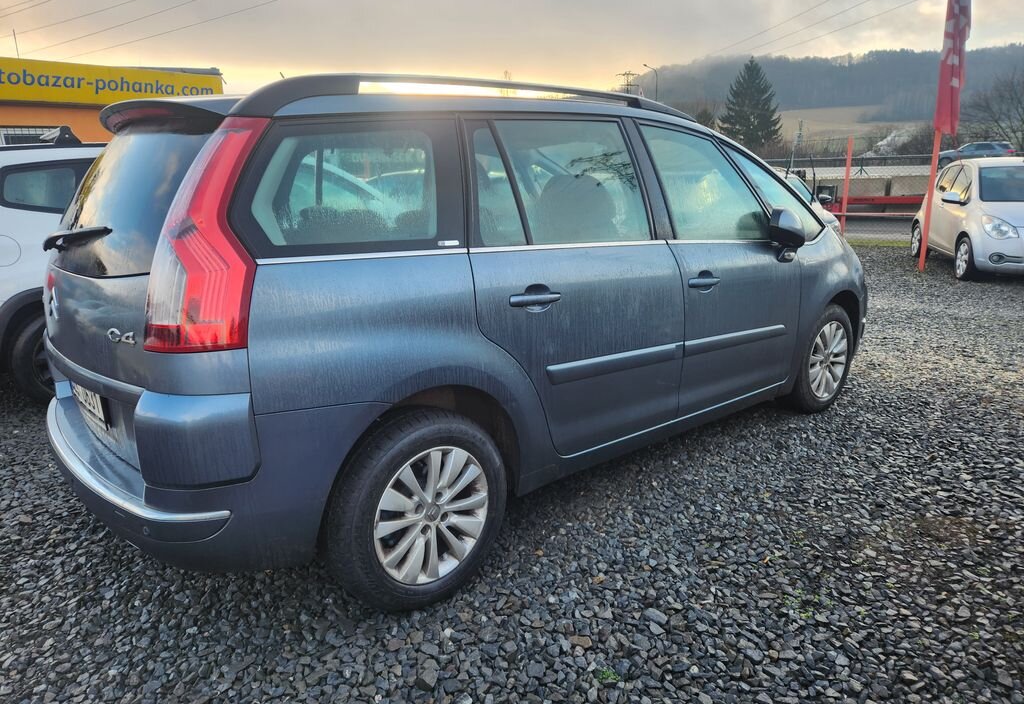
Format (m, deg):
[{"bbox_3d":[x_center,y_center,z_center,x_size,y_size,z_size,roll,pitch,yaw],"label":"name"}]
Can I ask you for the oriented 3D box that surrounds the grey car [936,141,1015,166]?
[{"bbox_3d":[31.404,-13.332,46.000,4.600,1.700,1.870,14,21,43],"label":"grey car"}]

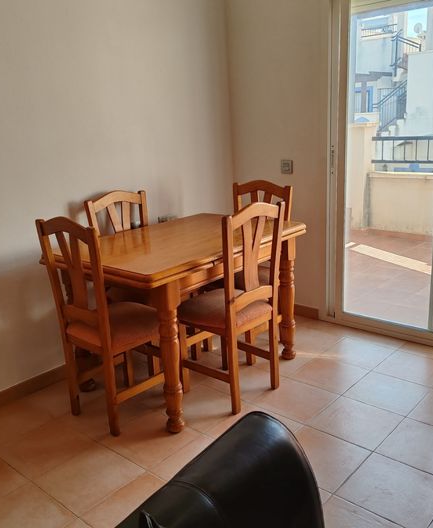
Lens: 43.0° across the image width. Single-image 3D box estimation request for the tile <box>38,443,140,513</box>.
[{"bbox_3d":[-0.521,0.866,2.241,0.330,0.010,0.330,11,21,40],"label":"tile"}]

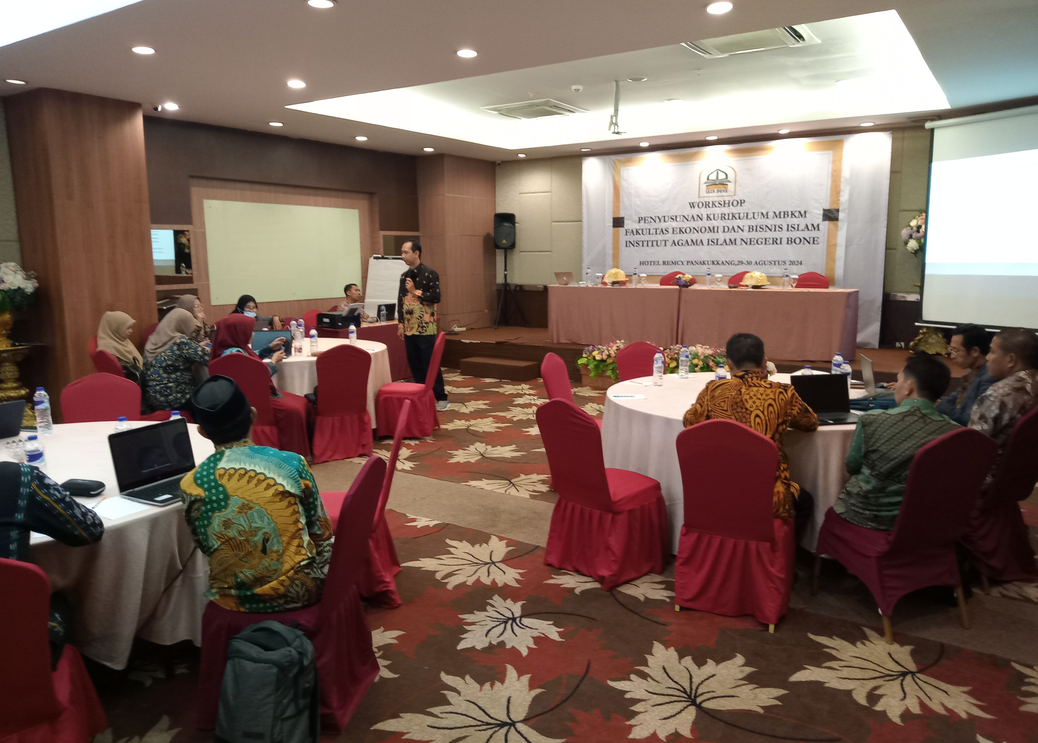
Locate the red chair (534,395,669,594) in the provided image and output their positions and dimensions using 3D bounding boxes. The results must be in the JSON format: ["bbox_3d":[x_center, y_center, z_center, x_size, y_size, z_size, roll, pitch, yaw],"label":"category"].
[{"bbox_3d":[0.395,0.541,4.184,0.591,0.896,0.448,-8,11,-43],"label":"red chair"}]

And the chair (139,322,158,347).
[{"bbox_3d":[-3.507,-0.037,8.587,0.580,0.920,0.460,5,10,32],"label":"chair"}]

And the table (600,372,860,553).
[{"bbox_3d":[1.444,0.478,4.888,1.871,0.699,1.871,5,10,34],"label":"table"}]

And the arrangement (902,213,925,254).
[{"bbox_3d":[4.500,-1.512,9.181,0.591,0.561,0.542,5,10,34],"label":"arrangement"}]

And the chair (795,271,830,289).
[{"bbox_3d":[3.351,-0.705,9.866,0.448,0.896,0.591,5,10,34],"label":"chair"}]

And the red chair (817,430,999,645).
[{"bbox_3d":[1.661,0.632,3.673,0.470,0.920,0.620,-3,9,-17],"label":"red chair"}]

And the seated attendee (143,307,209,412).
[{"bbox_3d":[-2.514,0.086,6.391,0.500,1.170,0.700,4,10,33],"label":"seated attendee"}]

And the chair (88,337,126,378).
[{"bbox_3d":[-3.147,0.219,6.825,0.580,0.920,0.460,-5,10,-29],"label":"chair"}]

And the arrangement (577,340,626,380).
[{"bbox_3d":[1.025,-0.125,9.600,0.700,0.470,0.400,5,10,33],"label":"arrangement"}]

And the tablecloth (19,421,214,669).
[{"bbox_3d":[-1.981,0.766,3.342,1.901,0.746,1.901,-1,8,0],"label":"tablecloth"}]

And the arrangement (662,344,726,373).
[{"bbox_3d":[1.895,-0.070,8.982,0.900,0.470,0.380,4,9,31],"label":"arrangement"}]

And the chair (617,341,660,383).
[{"bbox_3d":[1.023,0.236,6.403,0.460,0.920,0.580,-3,9,-18],"label":"chair"}]

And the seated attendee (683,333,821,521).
[{"bbox_3d":[1.054,0.412,3.768,0.570,1.160,0.700,3,9,25],"label":"seated attendee"}]

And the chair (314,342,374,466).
[{"bbox_3d":[-1.408,0.204,6.624,0.440,0.880,0.530,-4,9,-21],"label":"chair"}]

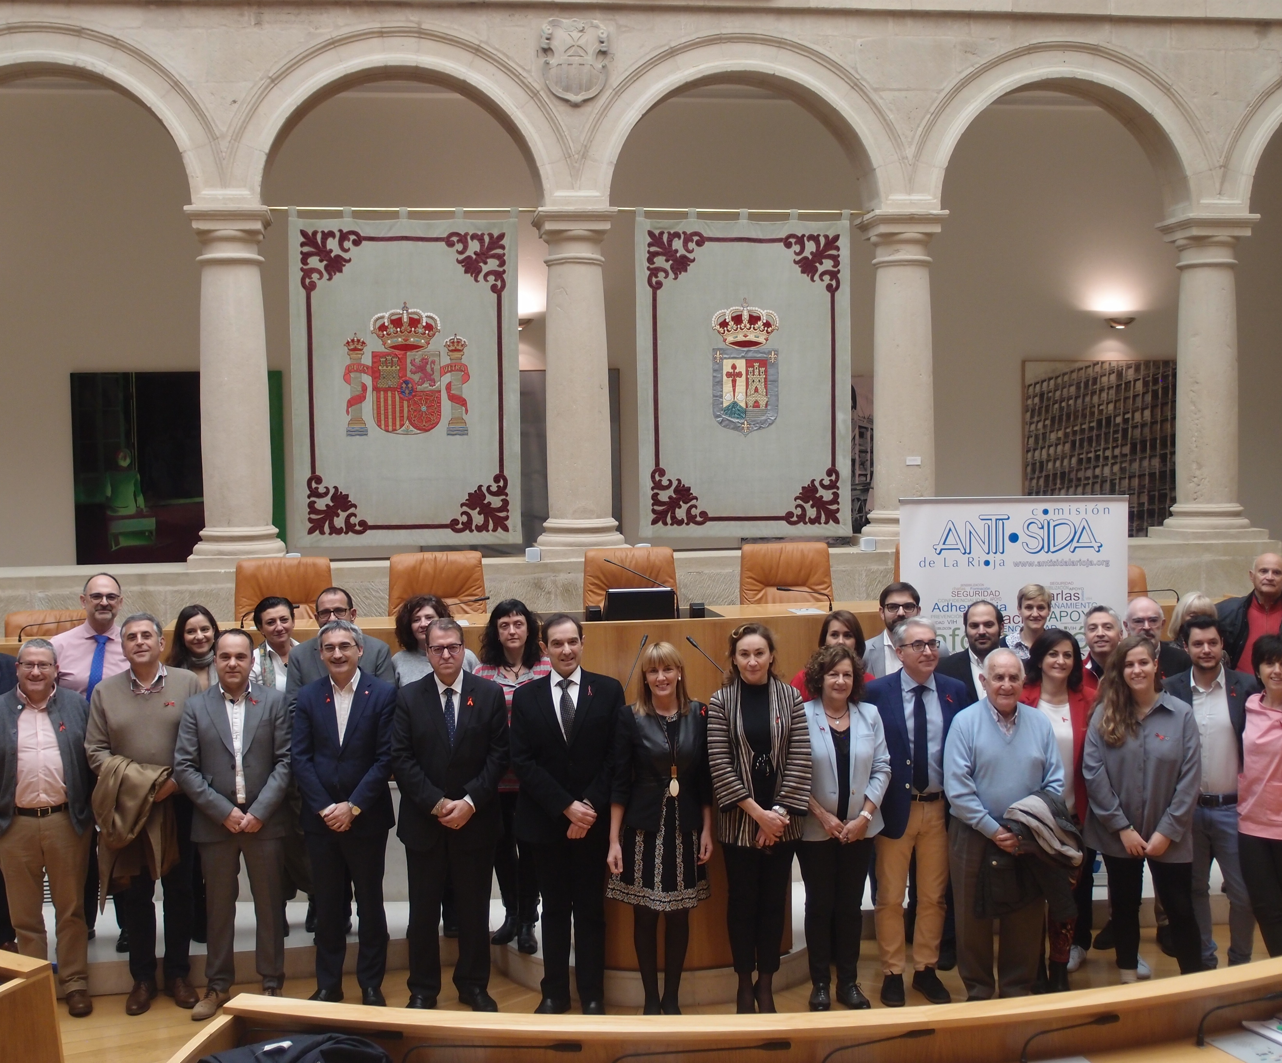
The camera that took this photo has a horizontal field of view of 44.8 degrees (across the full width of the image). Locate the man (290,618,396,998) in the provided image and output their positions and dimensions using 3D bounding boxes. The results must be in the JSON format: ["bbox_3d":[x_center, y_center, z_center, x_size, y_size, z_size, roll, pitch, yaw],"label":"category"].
[{"bbox_3d":[-1.374,1.295,7.165,0.500,1.770,0.380,-1,3,-9],"label":"man"}]

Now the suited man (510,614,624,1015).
[{"bbox_3d":[-0.334,1.261,7.066,0.520,1.779,0.360,-1,3,-3],"label":"suited man"}]

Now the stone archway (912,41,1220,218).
[{"bbox_3d":[3.067,-2.932,11.548,2.370,1.252,0.500,-1,3,-8],"label":"stone archway"}]

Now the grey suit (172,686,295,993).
[{"bbox_3d":[-1.862,1.398,7.099,0.530,1.444,0.340,-2,3,-15],"label":"grey suit"}]

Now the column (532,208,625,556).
[{"bbox_3d":[-0.455,-1.075,11.493,0.640,2.509,0.640,-1,3,-8],"label":"column"}]

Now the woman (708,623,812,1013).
[{"bbox_3d":[0.532,1.298,7.047,0.470,1.740,0.340,-1,3,6],"label":"woman"}]

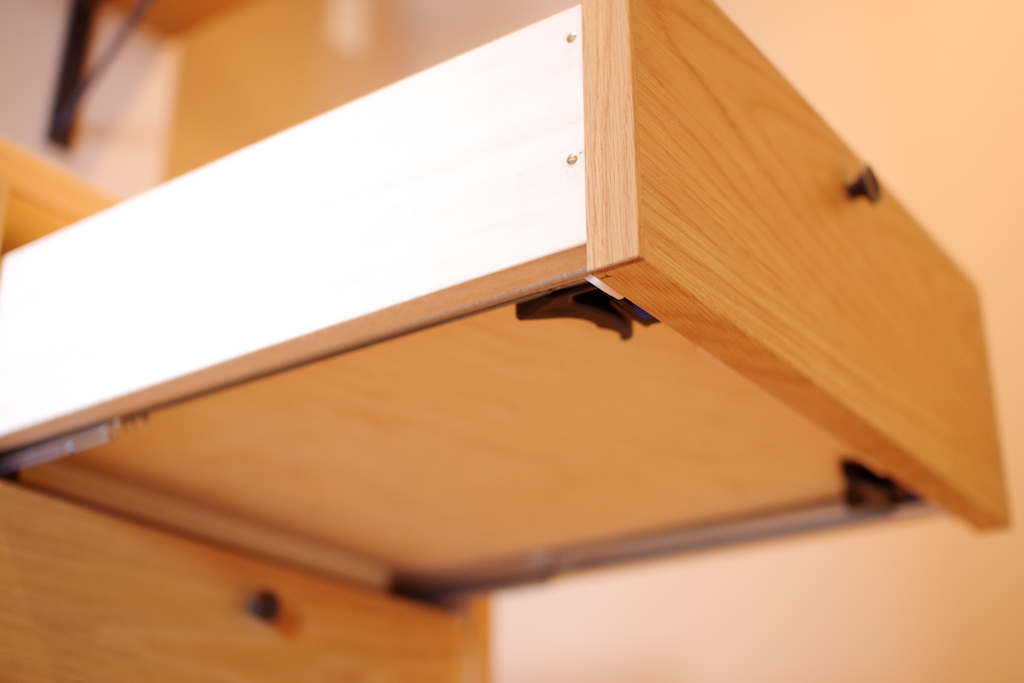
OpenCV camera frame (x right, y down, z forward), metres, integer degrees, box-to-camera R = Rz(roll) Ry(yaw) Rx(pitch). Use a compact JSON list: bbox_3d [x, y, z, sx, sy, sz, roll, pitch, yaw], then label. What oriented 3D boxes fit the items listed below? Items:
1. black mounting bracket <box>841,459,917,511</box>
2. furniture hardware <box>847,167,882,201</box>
[{"bbox_3d":[0.200,0.079,0.697,0.058,0.015,0.063,-16,-29,33],"label":"black mounting bracket"},{"bbox_3d":[0.164,-0.073,0.604,0.013,0.018,0.018,-16,-29,33],"label":"furniture hardware"}]

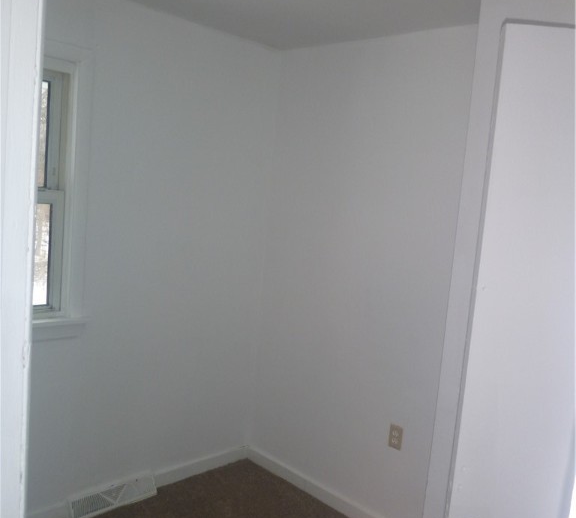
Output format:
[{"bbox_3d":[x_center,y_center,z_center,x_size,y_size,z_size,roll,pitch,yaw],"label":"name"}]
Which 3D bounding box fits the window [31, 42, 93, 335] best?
[{"bbox_3d":[-1.203,-0.281,2.232,0.860,1.314,0.060,-1,8,-45],"label":"window"}]

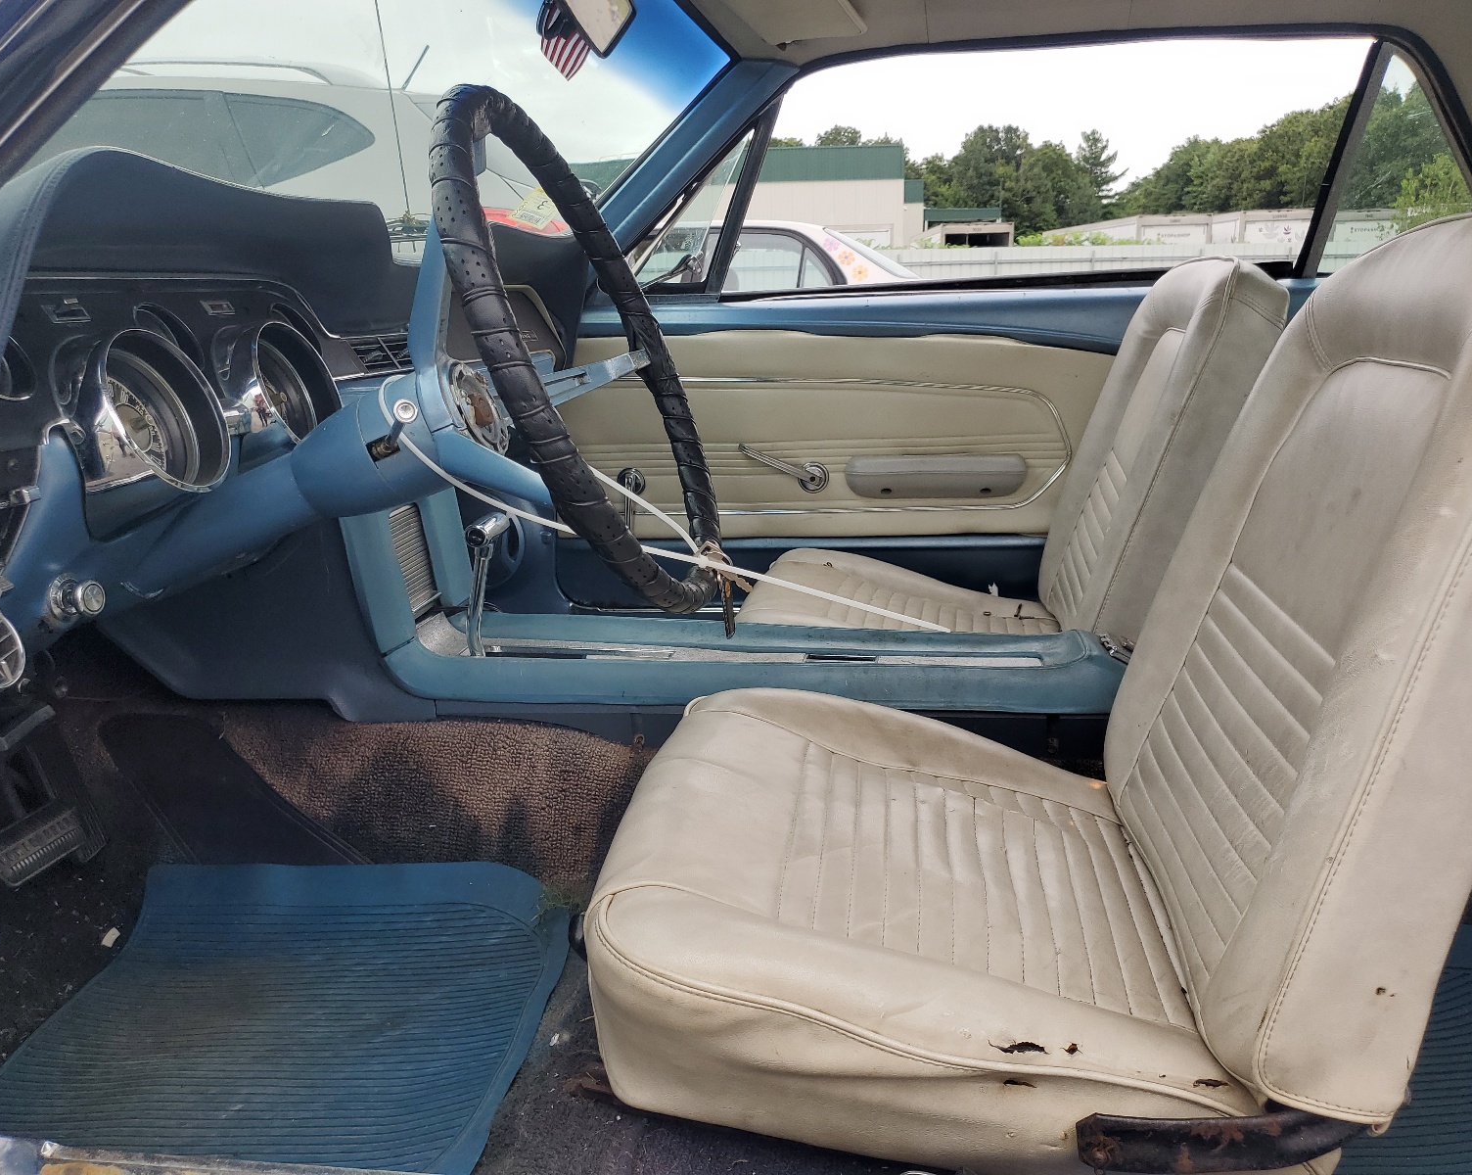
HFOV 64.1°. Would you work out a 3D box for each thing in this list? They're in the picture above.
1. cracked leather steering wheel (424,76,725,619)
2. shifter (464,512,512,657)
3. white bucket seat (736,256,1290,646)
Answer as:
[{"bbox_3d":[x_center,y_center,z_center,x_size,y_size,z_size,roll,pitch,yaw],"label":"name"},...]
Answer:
[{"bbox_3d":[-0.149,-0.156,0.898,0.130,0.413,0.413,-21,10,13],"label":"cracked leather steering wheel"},{"bbox_3d":[-0.276,-0.004,1.337,0.048,0.160,0.080,0,14,9],"label":"shifter"},{"bbox_3d":[0.325,-0.135,1.569,0.610,0.570,0.520,0,14,9],"label":"white bucket seat"}]

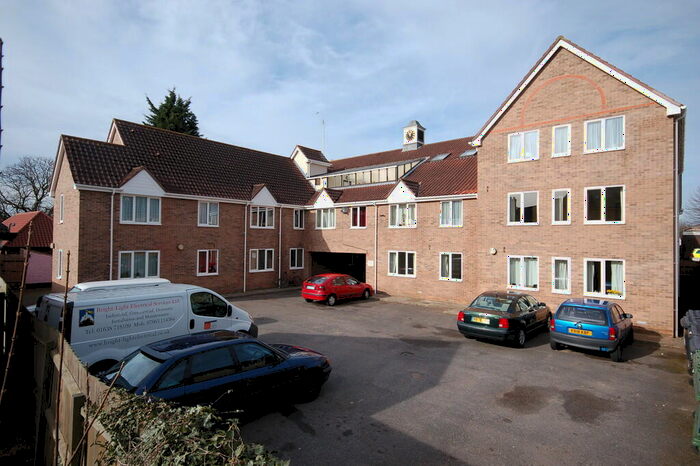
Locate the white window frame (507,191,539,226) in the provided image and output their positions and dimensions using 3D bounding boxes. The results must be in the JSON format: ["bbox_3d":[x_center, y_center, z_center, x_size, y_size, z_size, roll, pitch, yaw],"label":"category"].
[{"bbox_3d":[7.060,-0.970,15.022,1.203,1.356,0.120,0,-1,40],"label":"white window frame"}]

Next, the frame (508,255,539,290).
[{"bbox_3d":[6.868,1.587,14.628,1.169,1.322,0.100,0,-1,41],"label":"frame"}]

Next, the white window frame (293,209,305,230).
[{"bbox_3d":[-3.410,-0.879,24.687,0.120,1.357,0.883,0,-1,43],"label":"white window frame"}]

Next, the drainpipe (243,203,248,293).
[{"bbox_3d":[-5.849,0.824,20.779,0.120,5.033,0.100,0,-1,41],"label":"drainpipe"}]

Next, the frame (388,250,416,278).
[{"bbox_3d":[2.902,1.725,20.480,1.780,1.360,0.120,0,-1,40],"label":"frame"}]

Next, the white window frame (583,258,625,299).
[{"bbox_3d":[9.238,1.657,13.386,1.220,1.370,0.120,0,-1,40],"label":"white window frame"}]

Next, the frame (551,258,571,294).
[{"bbox_3d":[7.892,1.592,13.752,0.601,1.344,0.100,0,-1,41],"label":"frame"}]

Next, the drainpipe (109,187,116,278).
[{"bbox_3d":[-10.719,0.761,16.598,0.120,5.440,0.100,0,-1,43],"label":"drainpipe"}]

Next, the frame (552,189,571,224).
[{"bbox_3d":[8.210,-1.000,14.306,0.620,1.350,0.120,0,-1,40],"label":"frame"}]

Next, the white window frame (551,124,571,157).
[{"bbox_3d":[8.138,-3.512,14.178,0.637,1.218,0.120,0,-1,40],"label":"white window frame"}]

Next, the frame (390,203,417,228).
[{"bbox_3d":[2.802,-0.899,19.564,1.737,1.303,0.100,0,-1,41],"label":"frame"}]

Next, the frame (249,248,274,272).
[{"bbox_3d":[-5.359,1.682,22.559,0.120,1.360,1.754,0,-1,43],"label":"frame"}]

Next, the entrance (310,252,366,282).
[{"bbox_3d":[-0.705,2.334,22.654,4.573,2.239,0.300,0,-1,41],"label":"entrance"}]

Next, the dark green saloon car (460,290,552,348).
[{"bbox_3d":[5.350,2.680,12.420,1.740,1.460,4.650,0,-1,42],"label":"dark green saloon car"}]

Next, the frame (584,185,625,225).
[{"bbox_3d":[9.146,-0.980,13.263,1.211,1.356,0.120,0,-1,40],"label":"frame"}]

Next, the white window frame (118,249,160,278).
[{"bbox_3d":[-10.182,1.582,17.972,0.120,1.360,1.780,0,-1,44],"label":"white window frame"}]

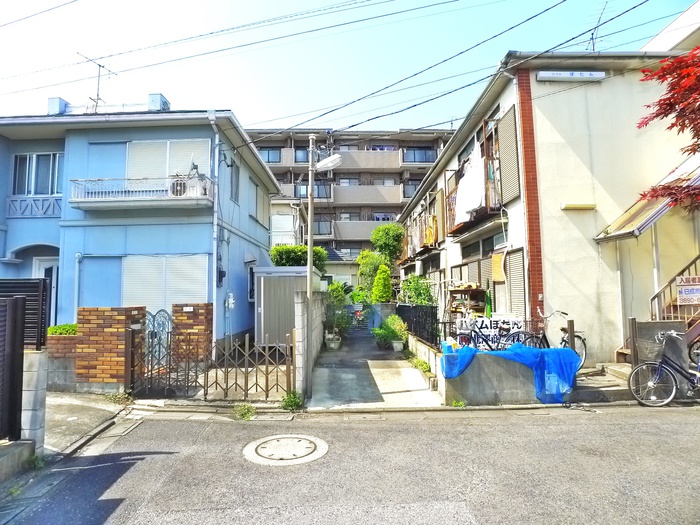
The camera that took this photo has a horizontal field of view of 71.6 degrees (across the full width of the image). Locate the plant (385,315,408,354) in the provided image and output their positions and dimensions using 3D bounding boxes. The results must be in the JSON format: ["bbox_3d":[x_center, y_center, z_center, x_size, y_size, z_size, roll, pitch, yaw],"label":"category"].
[{"bbox_3d":[1.064,1.624,11.100,0.500,0.820,0.480,-1,-4,0],"label":"plant"}]

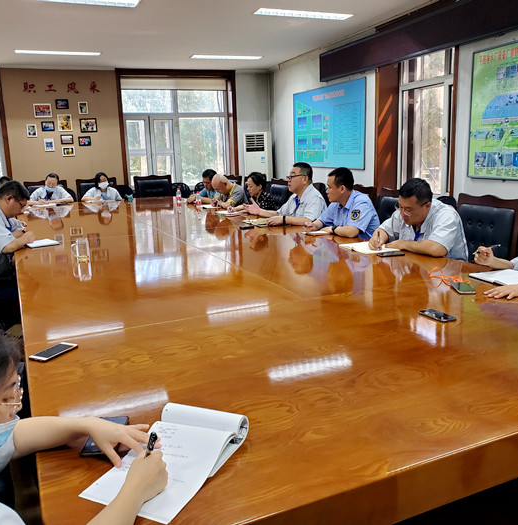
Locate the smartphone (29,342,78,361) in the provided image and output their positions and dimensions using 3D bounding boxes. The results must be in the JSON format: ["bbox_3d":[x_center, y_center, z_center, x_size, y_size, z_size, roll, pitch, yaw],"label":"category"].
[{"bbox_3d":[-0.764,0.332,1.960,0.078,0.008,0.157,4,14,26],"label":"smartphone"}]

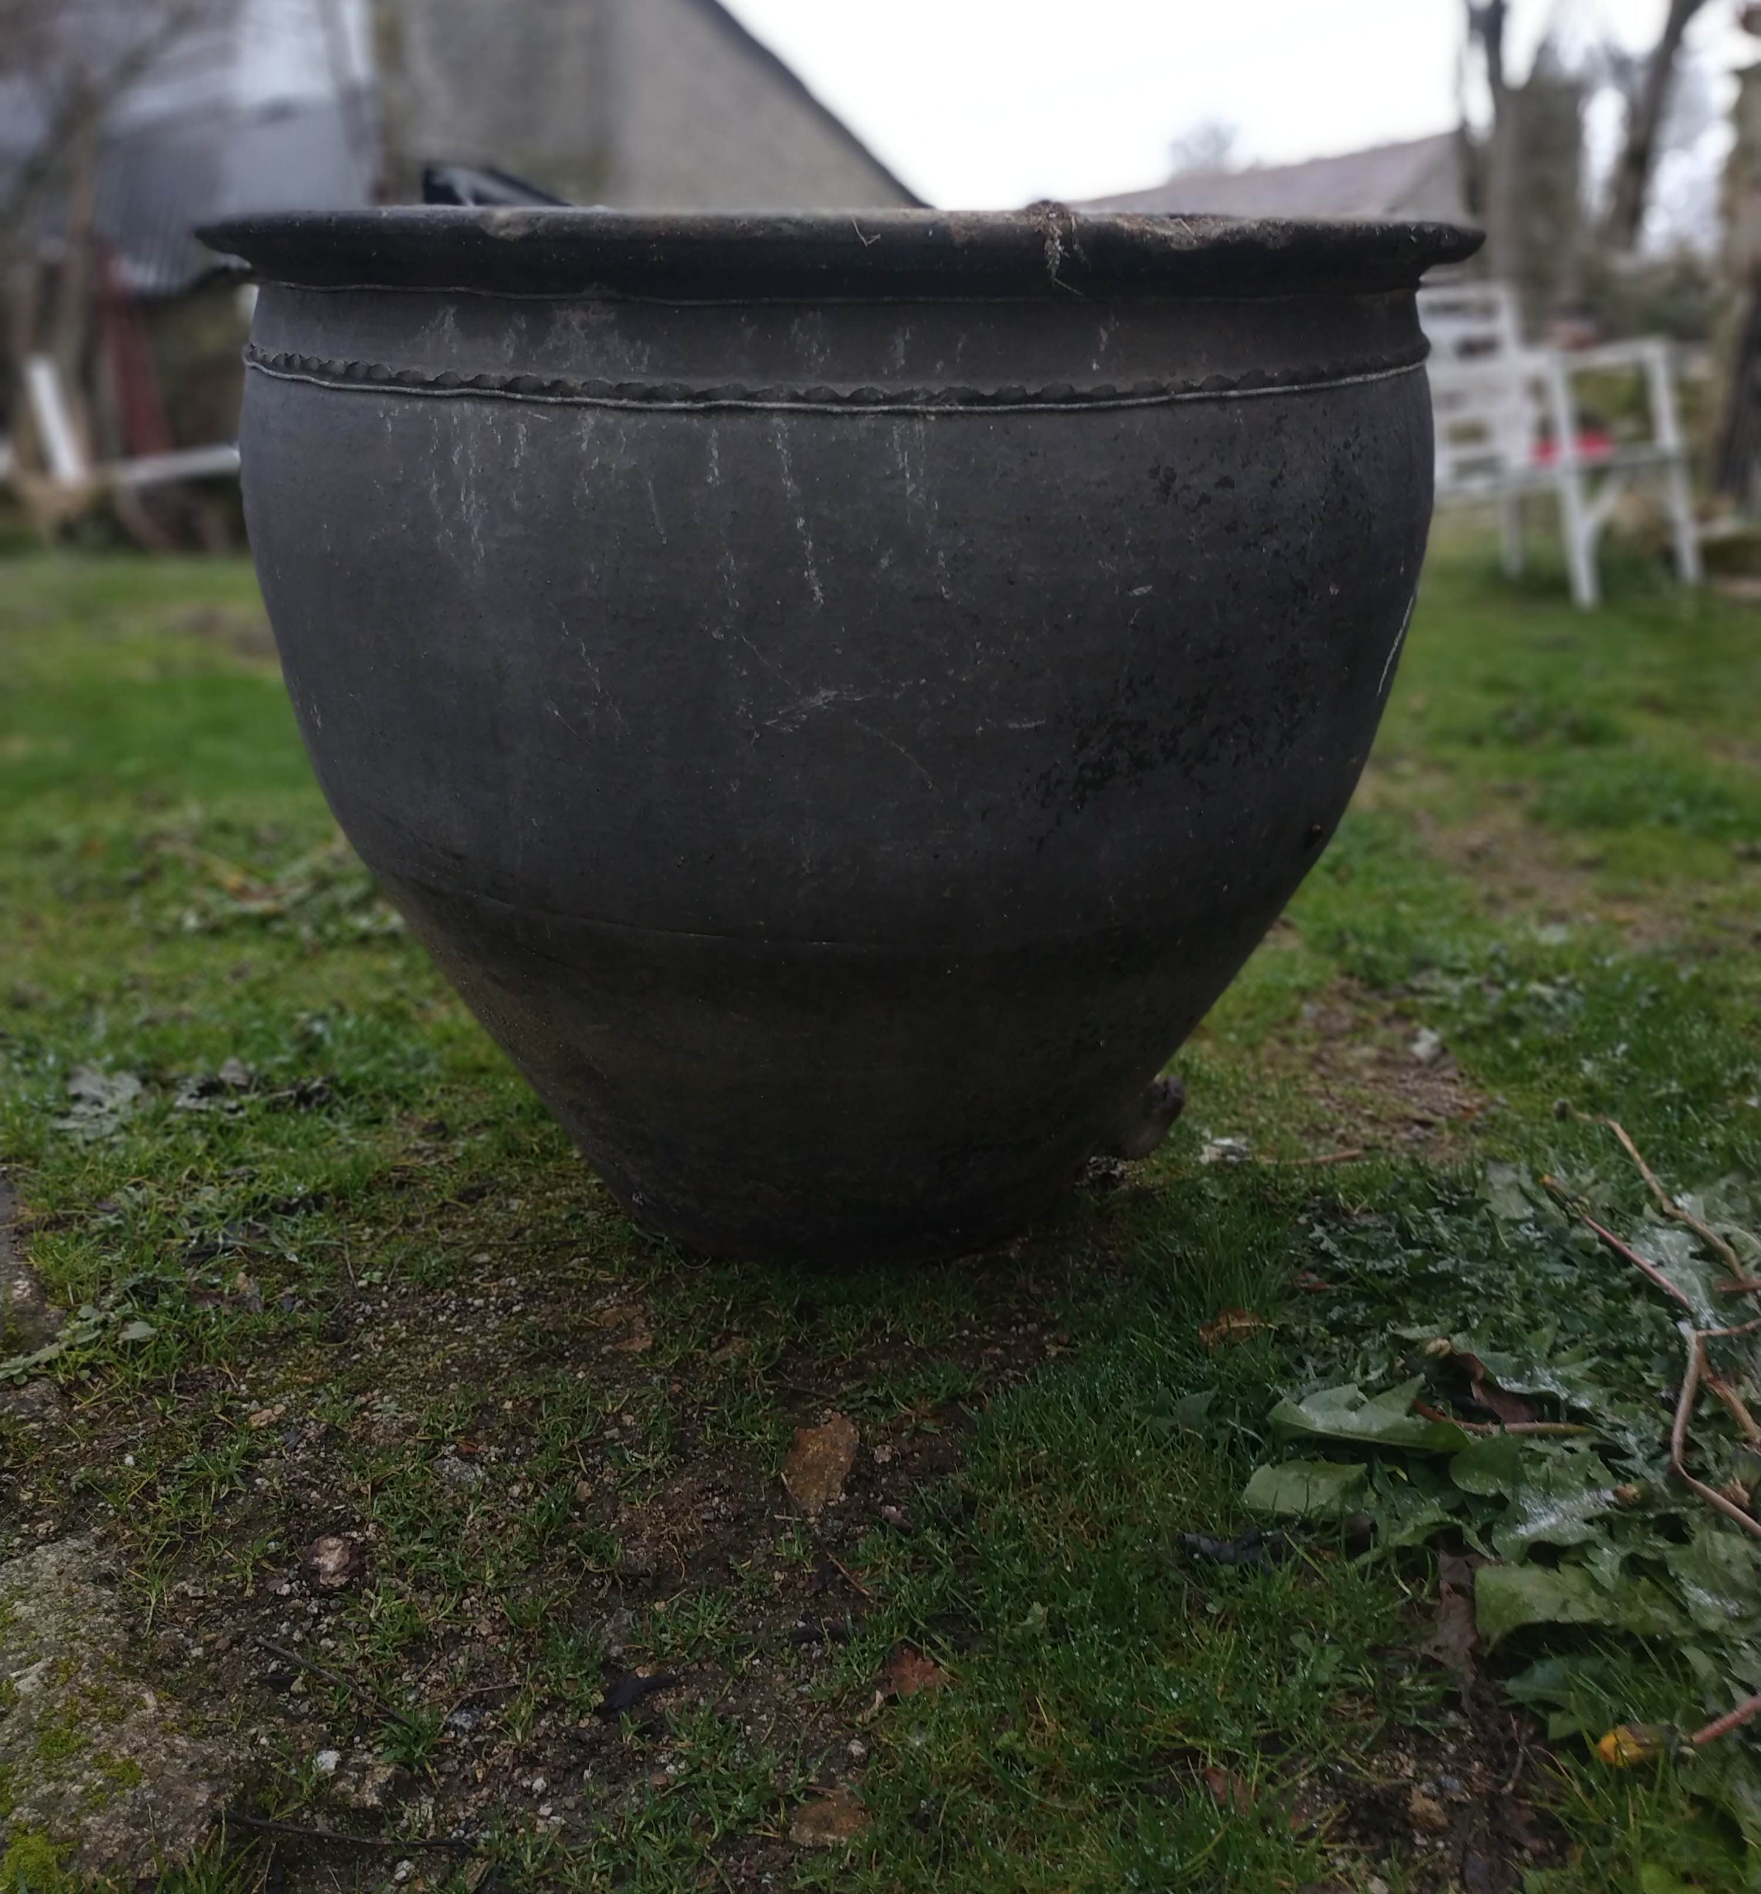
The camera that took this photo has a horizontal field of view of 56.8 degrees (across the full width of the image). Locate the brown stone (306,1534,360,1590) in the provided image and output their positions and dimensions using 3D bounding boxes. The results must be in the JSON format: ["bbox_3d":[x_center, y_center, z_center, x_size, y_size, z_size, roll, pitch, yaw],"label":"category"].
[{"bbox_3d":[-0.320,0.360,0.954,0.028,0.014,0.031,0,24,0],"label":"brown stone"}]

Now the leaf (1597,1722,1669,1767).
[{"bbox_3d":[0.407,0.428,0.874,0.046,0.025,0.024,-3,23,-7],"label":"leaf"}]

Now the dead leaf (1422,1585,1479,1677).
[{"bbox_3d":[0.342,0.406,0.974,0.032,0.018,0.065,8,24,18],"label":"dead leaf"}]

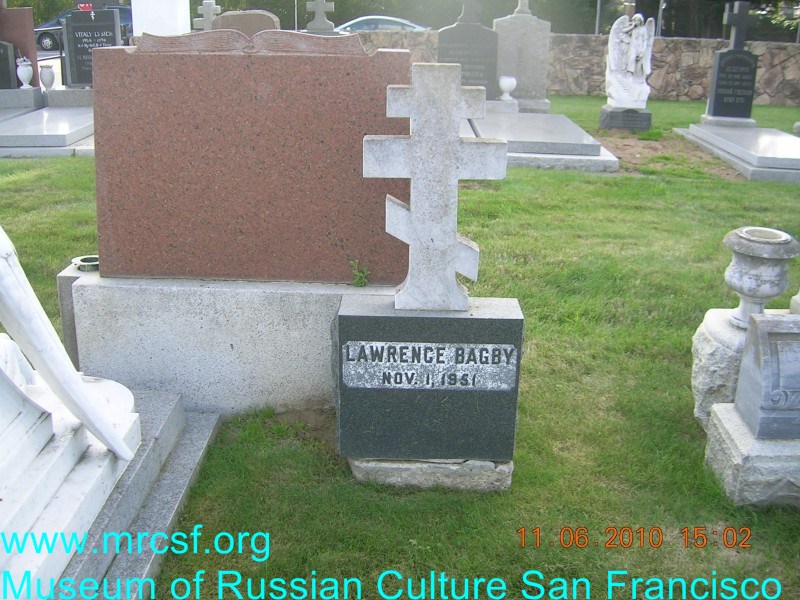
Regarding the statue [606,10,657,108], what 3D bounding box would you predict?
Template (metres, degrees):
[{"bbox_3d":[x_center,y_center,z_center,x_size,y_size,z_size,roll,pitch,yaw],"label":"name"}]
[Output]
[{"bbox_3d":[2.987,-3.112,10.570,0.600,1.190,0.400,3,21,6],"label":"statue"}]

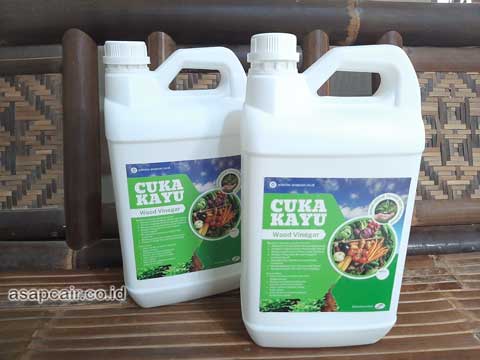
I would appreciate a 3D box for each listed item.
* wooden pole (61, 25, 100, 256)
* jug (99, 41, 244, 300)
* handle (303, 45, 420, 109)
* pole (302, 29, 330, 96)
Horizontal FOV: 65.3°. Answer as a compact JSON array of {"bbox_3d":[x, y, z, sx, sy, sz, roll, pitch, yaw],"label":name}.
[{"bbox_3d":[-0.260,-0.067,0.616,0.057,0.345,0.057,-3,-4,0],"label":"wooden pole"},{"bbox_3d":[-0.070,-0.009,0.501,0.188,0.334,0.110,-6,20,-17],"label":"jug"},{"bbox_3d":[0.121,-0.102,0.377,0.119,0.062,0.042,0,19,0],"label":"handle"},{"bbox_3d":[0.139,-0.080,0.645,0.042,0.343,0.042,-1,-4,0],"label":"pole"}]

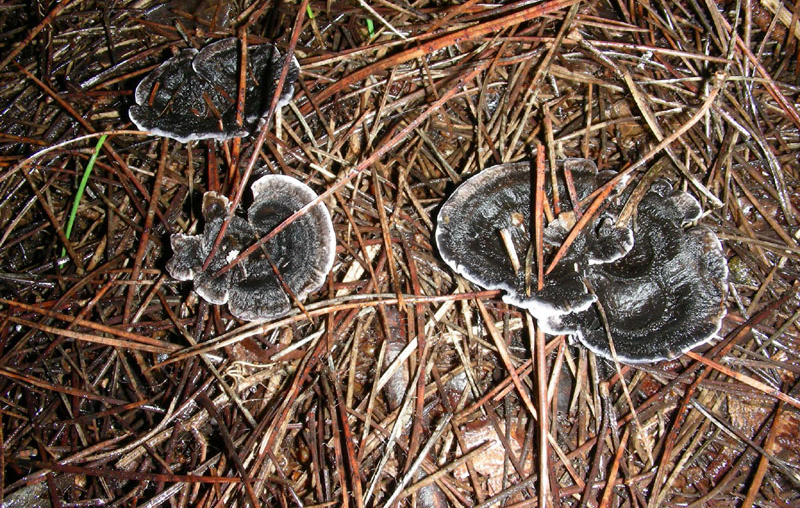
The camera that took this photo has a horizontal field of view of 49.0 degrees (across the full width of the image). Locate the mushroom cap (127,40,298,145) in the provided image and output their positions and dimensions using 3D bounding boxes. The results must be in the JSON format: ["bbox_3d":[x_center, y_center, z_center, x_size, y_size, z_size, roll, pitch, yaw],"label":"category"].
[{"bbox_3d":[-0.059,-0.050,0.283,0.053,0.014,0.042,-7,55,-5],"label":"mushroom cap"}]

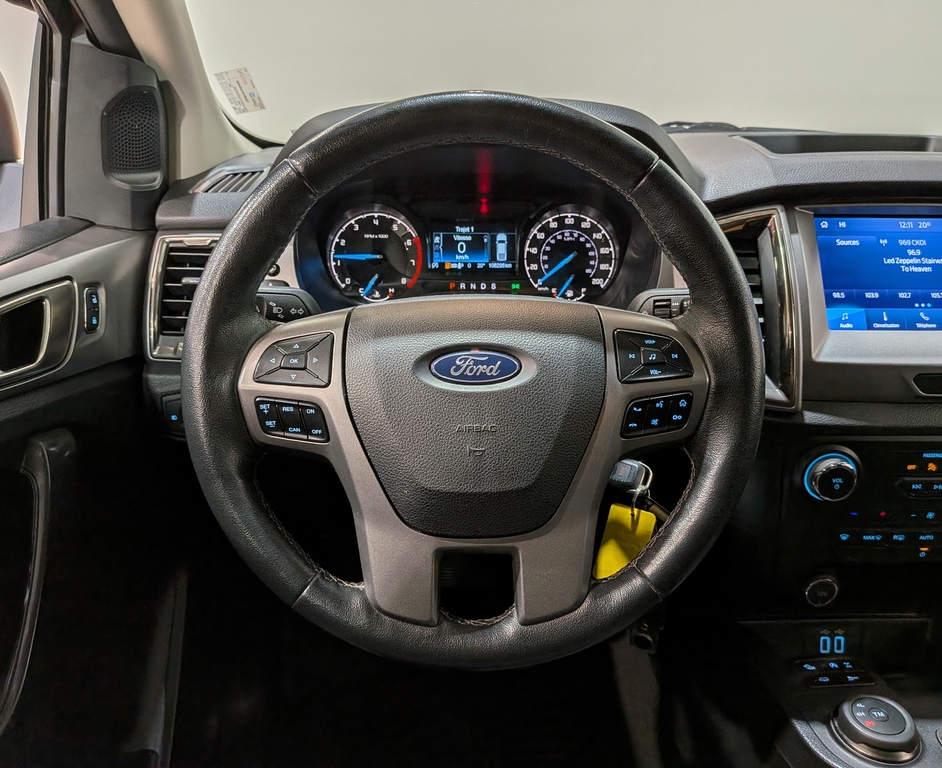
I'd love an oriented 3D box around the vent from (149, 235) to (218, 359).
[{"bbox_3d":[-0.254,-0.080,0.660,0.083,0.117,0.040,0,-6,0],"label":"vent"}]

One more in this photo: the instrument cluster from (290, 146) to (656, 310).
[{"bbox_3d":[0.004,-0.145,0.675,0.345,0.168,0.090,0,3,0],"label":"instrument cluster"}]

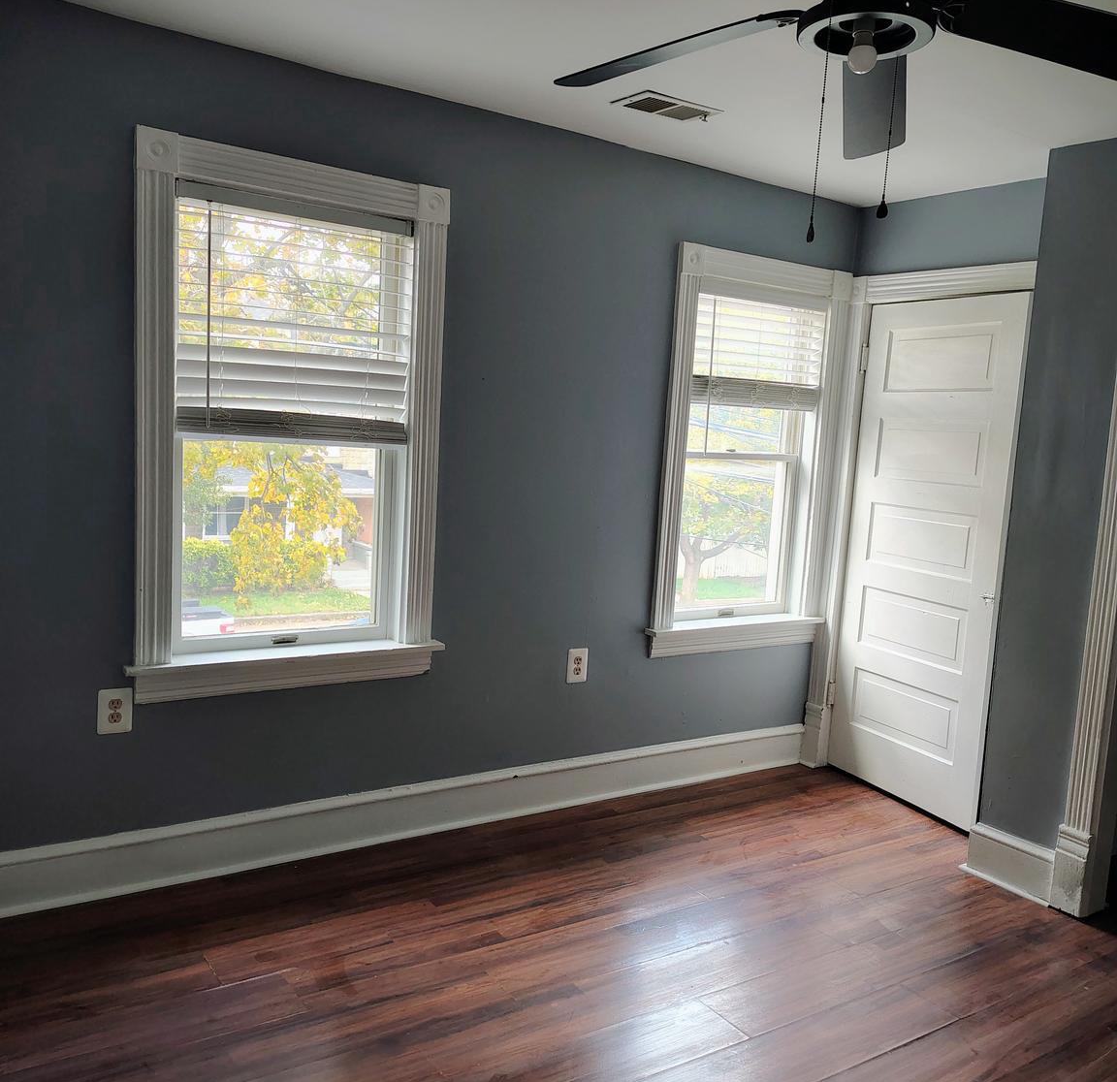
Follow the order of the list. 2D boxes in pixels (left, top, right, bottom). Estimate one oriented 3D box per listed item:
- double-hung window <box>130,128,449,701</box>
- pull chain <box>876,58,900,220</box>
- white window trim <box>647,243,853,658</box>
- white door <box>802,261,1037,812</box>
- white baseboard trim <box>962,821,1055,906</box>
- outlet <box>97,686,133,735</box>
[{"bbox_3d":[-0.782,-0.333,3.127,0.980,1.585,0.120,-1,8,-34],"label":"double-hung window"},{"bbox_3d":[0.666,-0.817,2.078,0.022,0.325,0.022,-1,8,-34],"label":"pull chain"},{"bbox_3d":[0.775,-0.336,4.205,1.010,1.590,0.140,-1,8,-34],"label":"white window trim"},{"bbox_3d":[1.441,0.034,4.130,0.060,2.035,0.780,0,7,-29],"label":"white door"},{"bbox_3d":[1.498,1.059,3.431,0.040,0.174,0.328,-1,8,-34],"label":"white baseboard trim"},{"bbox_3d":[-1.262,0.484,2.939,0.088,0.128,0.010,-1,8,-34],"label":"outlet"}]

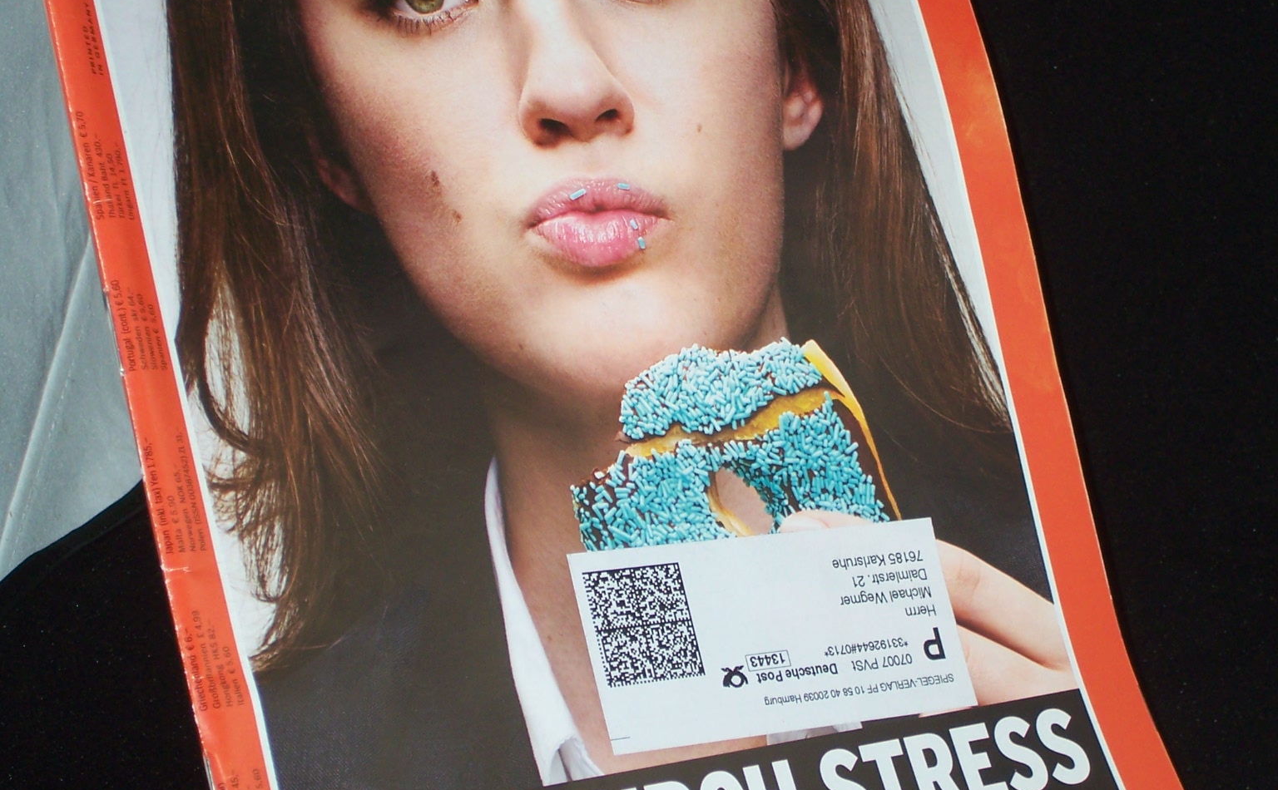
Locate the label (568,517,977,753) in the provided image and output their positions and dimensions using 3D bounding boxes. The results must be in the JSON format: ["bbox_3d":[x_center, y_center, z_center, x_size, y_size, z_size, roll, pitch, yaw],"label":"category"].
[{"bbox_3d":[0.027,0.045,0.773,0.087,0.039,0.001,-4,-15,-35],"label":"label"}]

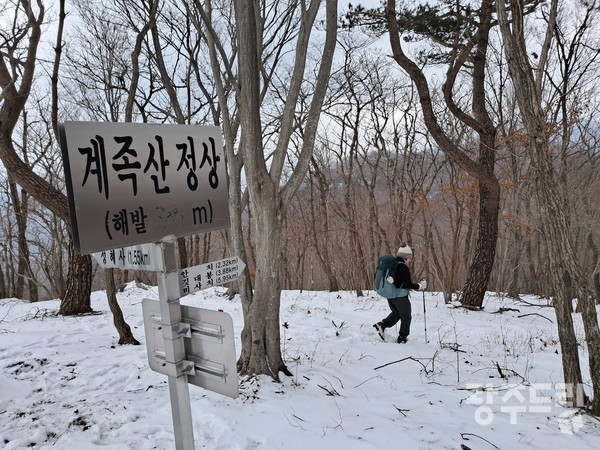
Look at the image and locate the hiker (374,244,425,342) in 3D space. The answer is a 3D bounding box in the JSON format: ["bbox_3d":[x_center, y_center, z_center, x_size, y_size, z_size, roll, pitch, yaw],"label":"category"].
[{"bbox_3d":[1.655,1.123,7.720,0.880,1.680,0.560,0,0,2],"label":"hiker"}]

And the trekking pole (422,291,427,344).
[{"bbox_3d":[2.072,1.441,7.750,0.050,1.080,0.050,-2,0,0],"label":"trekking pole"}]

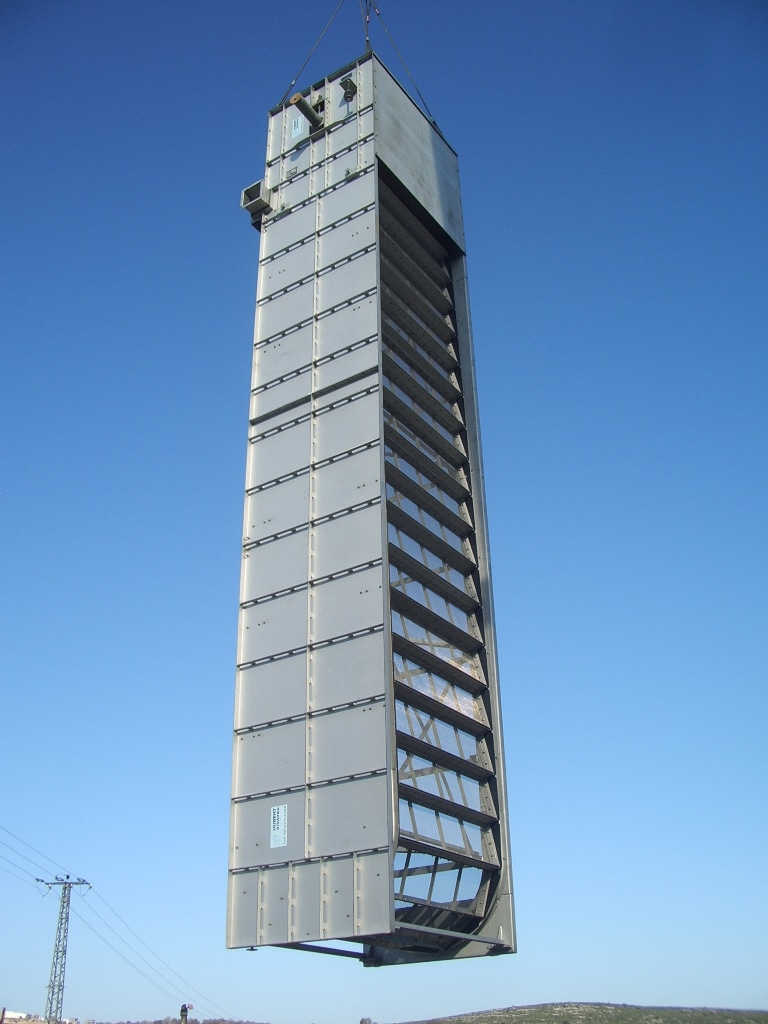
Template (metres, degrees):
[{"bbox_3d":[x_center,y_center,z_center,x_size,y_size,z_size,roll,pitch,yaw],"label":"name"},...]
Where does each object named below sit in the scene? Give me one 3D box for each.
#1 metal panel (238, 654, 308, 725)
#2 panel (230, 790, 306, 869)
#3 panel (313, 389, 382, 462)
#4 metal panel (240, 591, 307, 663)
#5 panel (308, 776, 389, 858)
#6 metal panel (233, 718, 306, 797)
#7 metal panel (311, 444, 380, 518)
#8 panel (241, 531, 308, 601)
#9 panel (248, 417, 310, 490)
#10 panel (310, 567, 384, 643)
[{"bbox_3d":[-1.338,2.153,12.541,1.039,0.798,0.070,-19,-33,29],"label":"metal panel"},{"bbox_3d":[-1.242,3.343,10.939,1.004,0.754,0.070,-19,-34,29],"label":"panel"},{"bbox_3d":[-0.481,-1.049,12.717,1.045,0.788,0.070,-19,-34,29],"label":"panel"},{"bbox_3d":[-1.286,1.315,12.063,1.004,0.782,0.070,-19,-34,29],"label":"metal panel"},{"bbox_3d":[-0.393,3.051,10.445,1.045,0.754,0.070,-19,-34,29],"label":"panel"},{"bbox_3d":[-1.257,2.677,11.308,1.004,0.769,0.070,-19,-34,29],"label":"metal panel"},{"bbox_3d":[-0.467,-0.359,12.334,1.045,0.790,0.070,-19,-34,29],"label":"metal panel"},{"bbox_3d":[-1.301,0.626,12.445,1.004,0.794,0.070,-19,-34,29],"label":"panel"},{"bbox_3d":[-1.330,-0.757,13.211,1.004,0.788,0.070,-19,-34,29],"label":"panel"},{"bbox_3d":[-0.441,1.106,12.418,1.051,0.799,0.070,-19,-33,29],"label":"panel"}]

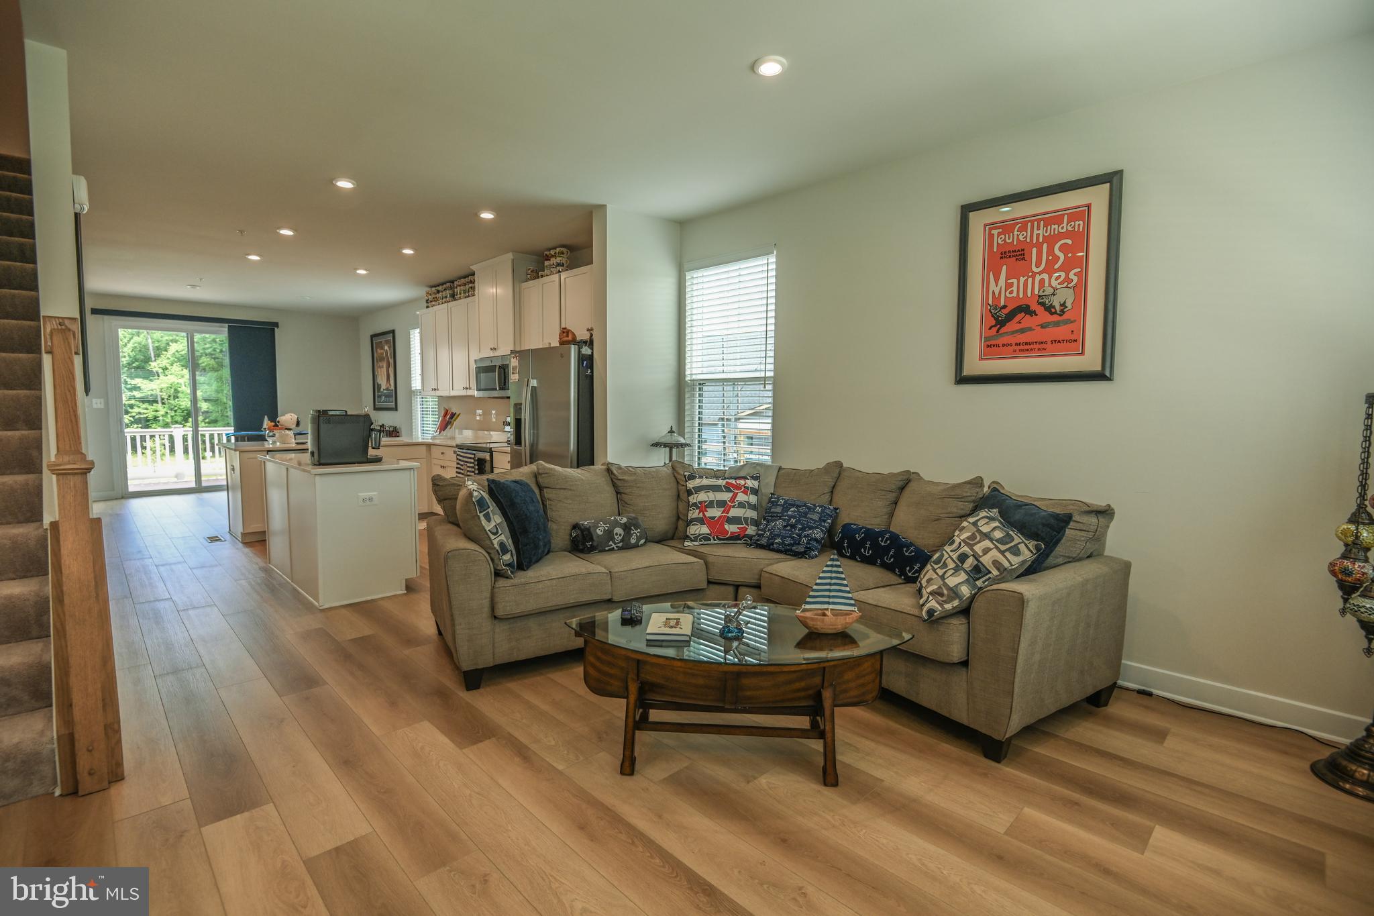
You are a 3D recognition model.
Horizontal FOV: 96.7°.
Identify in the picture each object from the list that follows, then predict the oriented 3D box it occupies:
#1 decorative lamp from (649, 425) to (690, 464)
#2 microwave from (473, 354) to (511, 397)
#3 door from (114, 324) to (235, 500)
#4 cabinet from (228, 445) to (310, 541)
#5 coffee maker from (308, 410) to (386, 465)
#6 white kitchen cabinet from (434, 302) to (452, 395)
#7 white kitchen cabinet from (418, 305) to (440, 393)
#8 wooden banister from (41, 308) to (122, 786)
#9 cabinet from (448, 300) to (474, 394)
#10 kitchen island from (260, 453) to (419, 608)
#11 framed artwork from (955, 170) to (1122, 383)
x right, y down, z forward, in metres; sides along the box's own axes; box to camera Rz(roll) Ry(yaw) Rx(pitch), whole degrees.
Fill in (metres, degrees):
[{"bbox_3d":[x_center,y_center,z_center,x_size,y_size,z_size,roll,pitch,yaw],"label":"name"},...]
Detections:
[{"bbox_3d":[-0.125,0.013,4.505,0.300,0.500,0.300,0,5,0],"label":"decorative lamp"},{"bbox_3d":[-1.907,-0.850,6.508,0.760,0.405,0.390,5,6,45],"label":"microwave"},{"bbox_3d":[-7.101,-0.670,8.787,0.120,2.410,1.580,5,6,45],"label":"door"},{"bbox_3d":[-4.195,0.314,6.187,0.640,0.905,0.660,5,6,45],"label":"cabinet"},{"bbox_3d":[-2.423,-0.151,4.351,0.250,0.370,0.435,5,7,45],"label":"coffee maker"},{"bbox_3d":[-2.798,-1.281,7.386,0.410,1.055,0.329,5,7,45],"label":"white kitchen cabinet"},{"bbox_3d":[-3.089,-1.309,7.674,0.410,1.050,0.329,5,7,45],"label":"white kitchen cabinet"},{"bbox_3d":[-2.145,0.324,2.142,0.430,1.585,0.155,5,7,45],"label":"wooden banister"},{"bbox_3d":[-2.430,-1.249,7.021,0.630,1.055,0.329,5,7,45],"label":"cabinet"},{"bbox_3d":[-2.661,0.453,4.633,1.570,0.910,0.675,5,6,45],"label":"kitchen island"},{"bbox_3d":[1.745,-0.862,3.088,0.728,0.956,0.030,5,7,45],"label":"framed artwork"}]

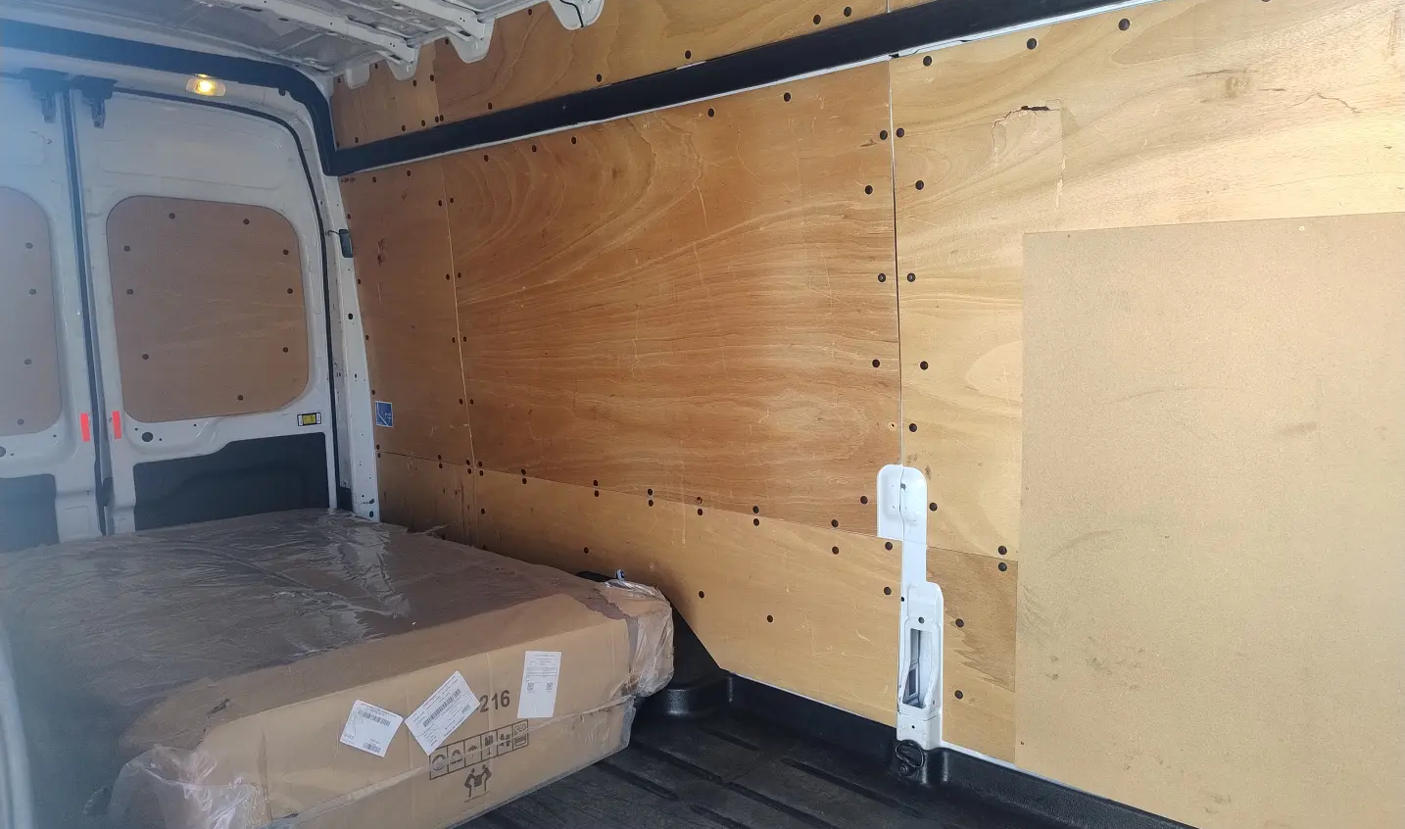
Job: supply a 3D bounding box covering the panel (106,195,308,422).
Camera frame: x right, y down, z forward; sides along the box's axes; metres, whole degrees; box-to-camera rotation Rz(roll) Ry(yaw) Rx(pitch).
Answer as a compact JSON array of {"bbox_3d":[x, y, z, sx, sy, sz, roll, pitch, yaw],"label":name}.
[{"bbox_3d":[-1.662,-0.357,3.327,0.012,0.736,0.620,5,8,42],"label":"panel"}]

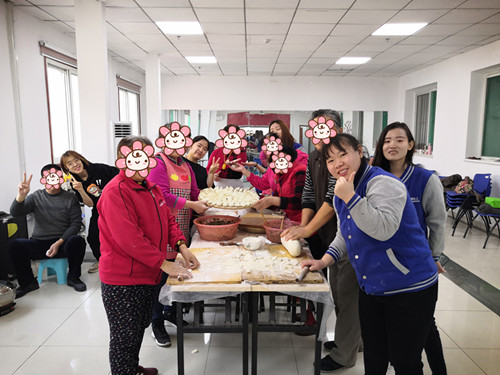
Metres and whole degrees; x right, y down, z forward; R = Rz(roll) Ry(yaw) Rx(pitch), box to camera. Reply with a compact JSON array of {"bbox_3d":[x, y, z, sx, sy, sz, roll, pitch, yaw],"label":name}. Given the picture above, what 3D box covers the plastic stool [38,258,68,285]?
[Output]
[{"bbox_3d":[-1.983,0.815,4.023,0.290,0.280,0.270,0,8,0],"label":"plastic stool"}]

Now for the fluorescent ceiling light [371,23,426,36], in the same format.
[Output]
[{"bbox_3d":[2.047,-2.187,5.391,0.600,0.050,0.600,0,8,0],"label":"fluorescent ceiling light"}]

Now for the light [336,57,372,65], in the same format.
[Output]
[{"bbox_3d":[2.048,-2.520,7.768,0.600,0.050,0.600,0,8,0],"label":"light"}]

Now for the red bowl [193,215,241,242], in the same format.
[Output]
[{"bbox_3d":[-0.243,0.311,2.939,0.358,0.124,0.358,0,8,0],"label":"red bowl"}]

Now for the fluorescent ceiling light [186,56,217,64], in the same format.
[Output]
[{"bbox_3d":[-0.952,-2.541,7.767,0.600,0.050,0.600,0,8,0],"label":"fluorescent ceiling light"}]

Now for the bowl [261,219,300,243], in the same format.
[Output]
[{"bbox_3d":[0.249,0.330,2.874,0.300,0.112,0.300,0,8,0],"label":"bowl"}]

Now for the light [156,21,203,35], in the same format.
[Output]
[{"bbox_3d":[-0.953,-2.208,5.390,0.600,0.050,0.600,0,8,0],"label":"light"}]

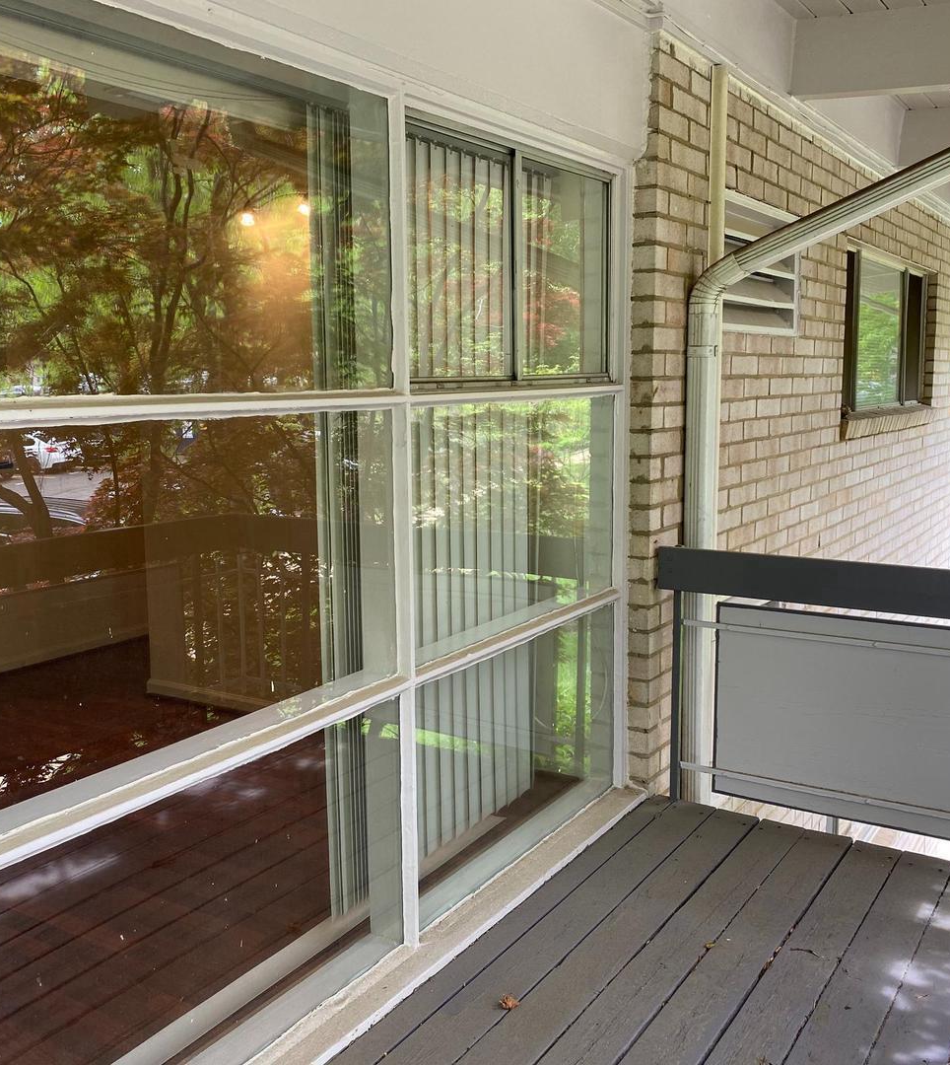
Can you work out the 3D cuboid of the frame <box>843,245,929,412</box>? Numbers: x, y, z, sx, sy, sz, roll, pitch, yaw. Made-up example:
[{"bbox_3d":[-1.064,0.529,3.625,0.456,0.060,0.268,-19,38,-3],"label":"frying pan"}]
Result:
[{"bbox_3d":[2.322,-1.129,6.099,0.090,0.840,2.200,5,10,33],"label":"frame"}]

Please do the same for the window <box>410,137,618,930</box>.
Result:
[{"bbox_3d":[0.145,-0.048,2.909,0.080,1.930,1.090,5,10,33],"label":"window"}]

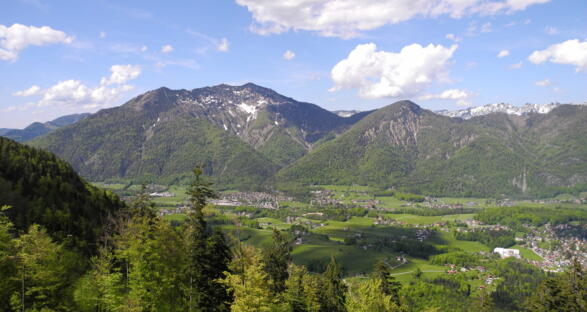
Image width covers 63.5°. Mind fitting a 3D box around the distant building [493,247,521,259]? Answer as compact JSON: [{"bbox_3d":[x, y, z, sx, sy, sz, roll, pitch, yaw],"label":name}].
[{"bbox_3d":[560.881,256.214,1250.000,50.000,17.000,45.000,0,1,0],"label":"distant building"}]

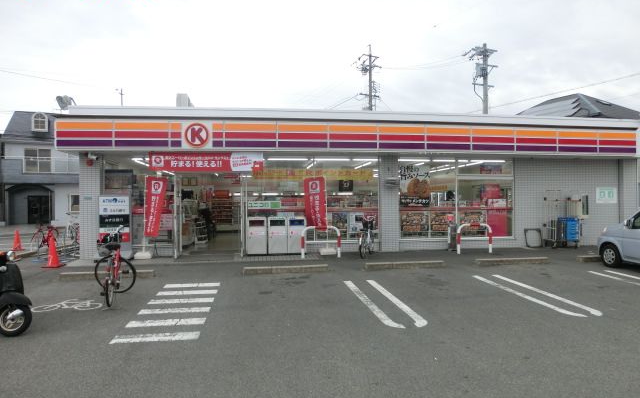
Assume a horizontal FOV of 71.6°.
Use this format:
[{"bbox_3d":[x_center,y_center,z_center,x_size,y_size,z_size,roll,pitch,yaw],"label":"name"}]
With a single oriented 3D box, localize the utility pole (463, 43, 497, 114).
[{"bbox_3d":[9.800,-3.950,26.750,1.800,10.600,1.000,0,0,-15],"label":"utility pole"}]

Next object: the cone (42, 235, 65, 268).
[{"bbox_3d":[-6.150,1.215,10.250,0.380,0.700,0.380,0,0,-8],"label":"cone"}]

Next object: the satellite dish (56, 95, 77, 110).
[{"bbox_3d":[-6.860,-2.610,12.000,0.440,0.400,0.420,0,0,-32],"label":"satellite dish"}]

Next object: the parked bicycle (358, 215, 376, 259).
[{"bbox_3d":[1.200,0.955,11.390,0.500,1.050,1.650,0,0,17],"label":"parked bicycle"}]

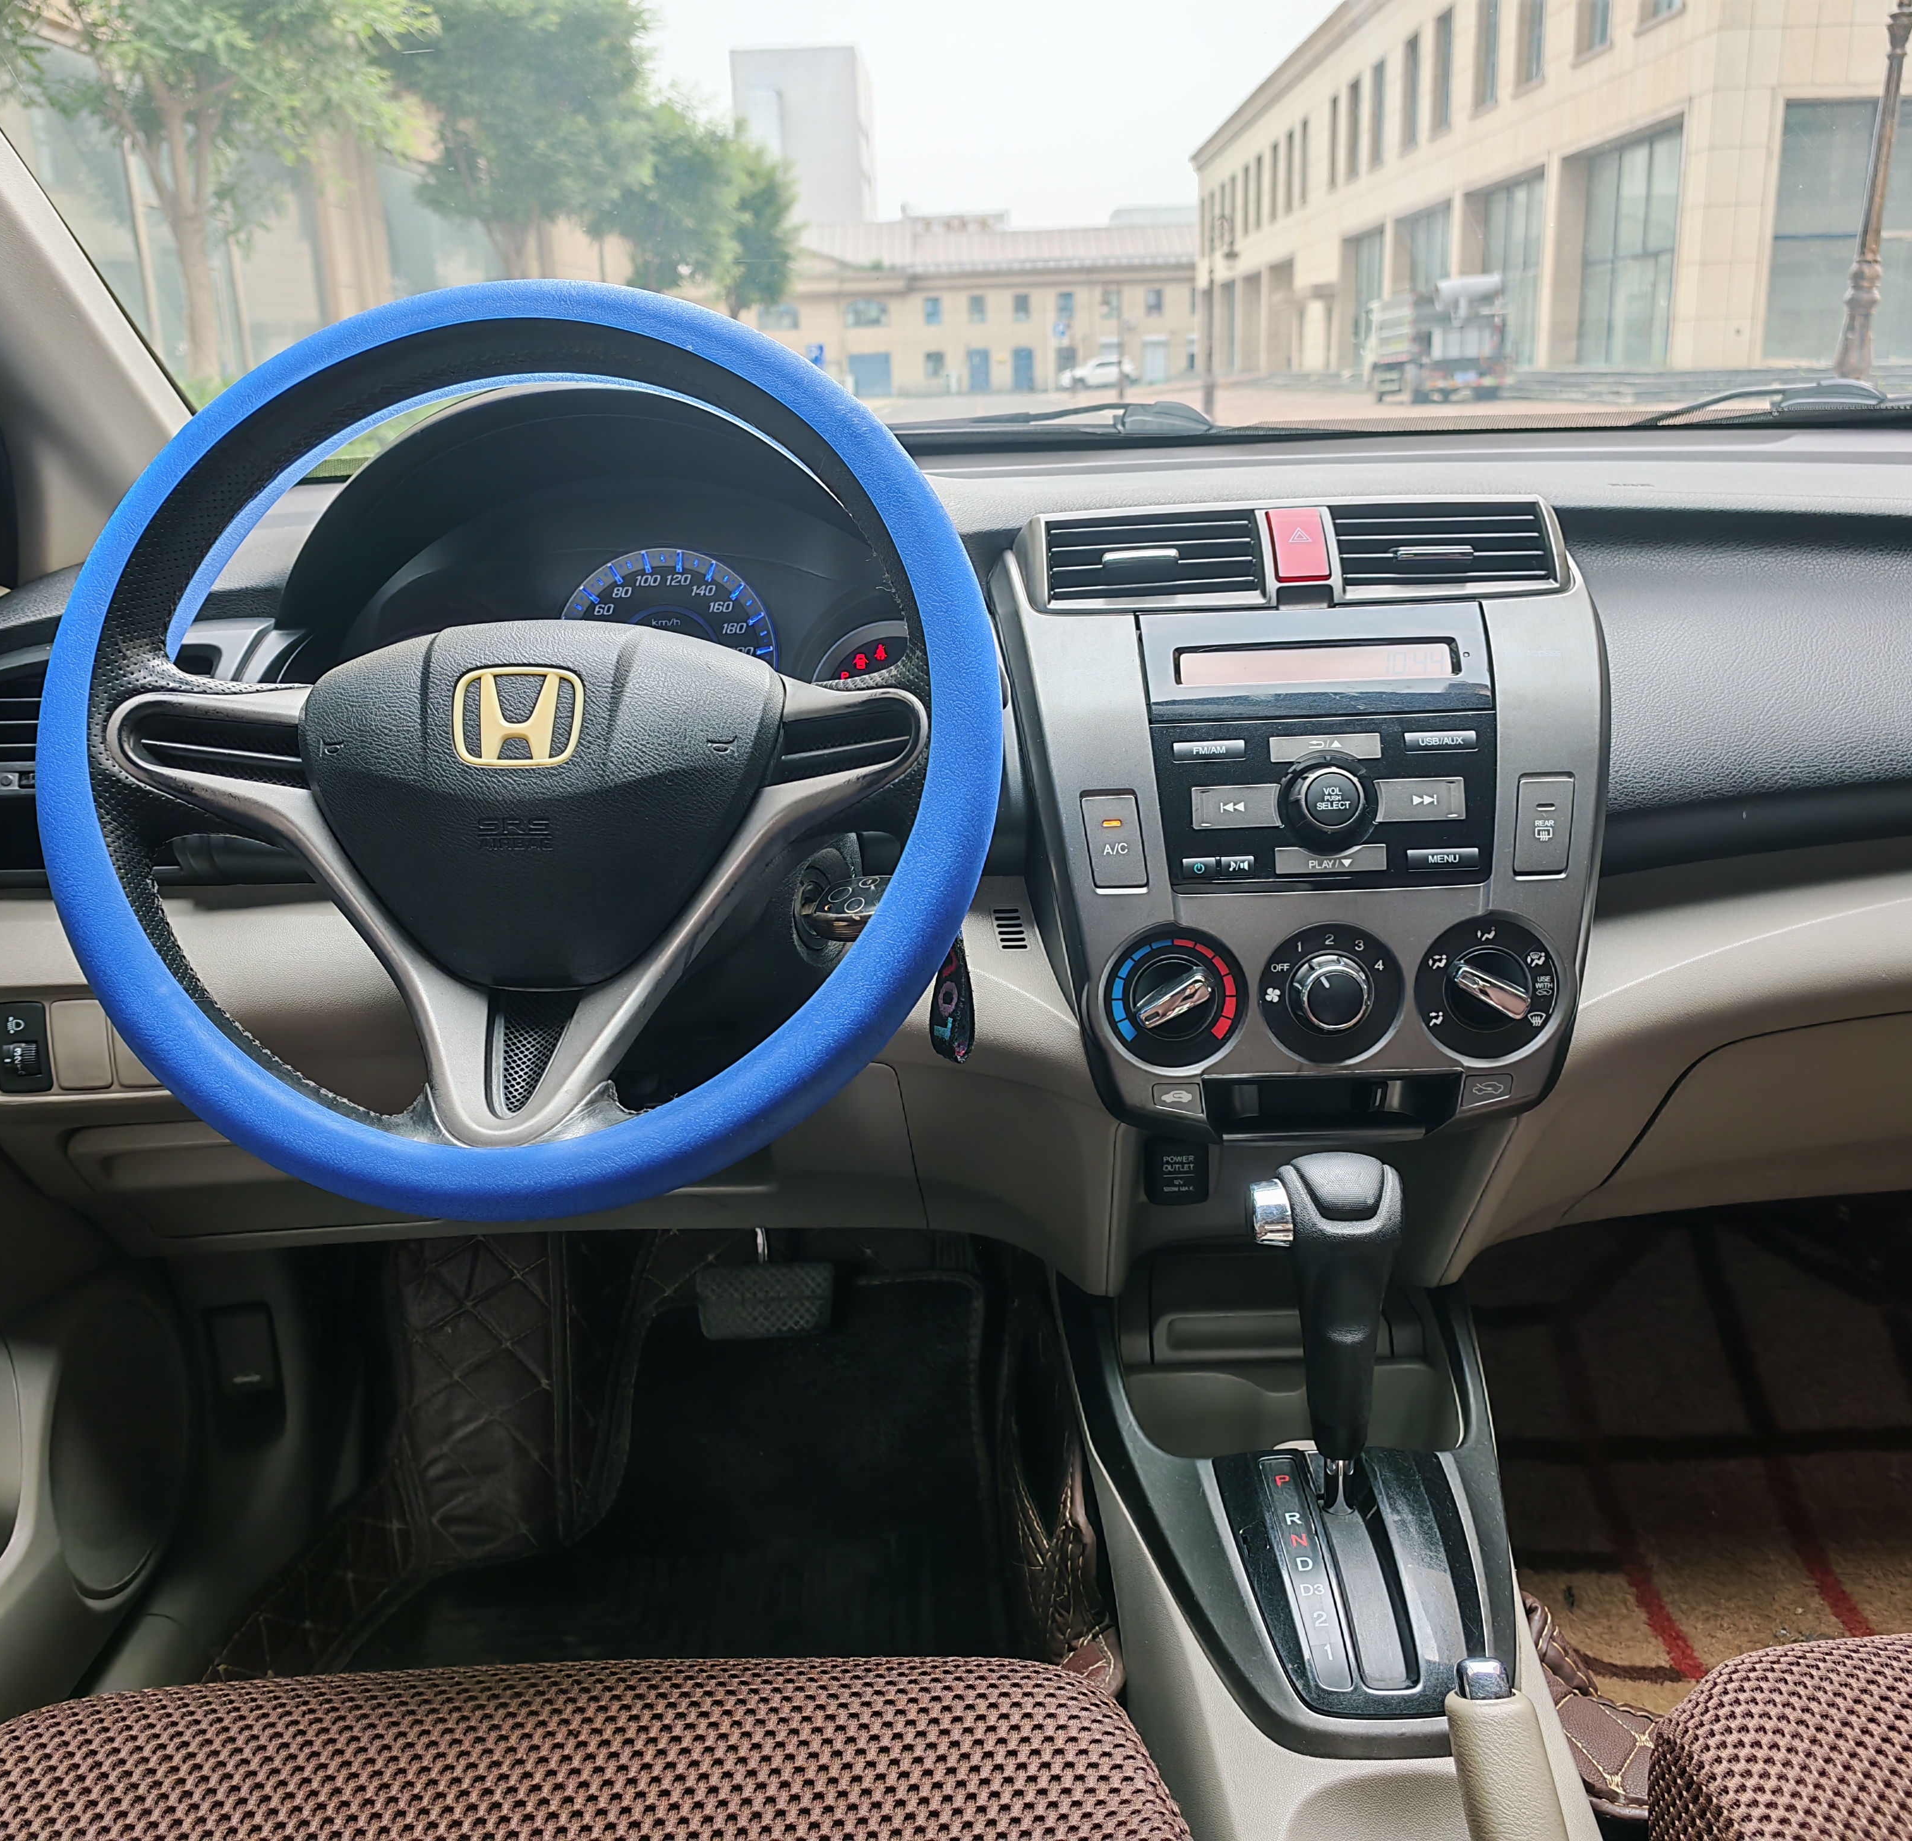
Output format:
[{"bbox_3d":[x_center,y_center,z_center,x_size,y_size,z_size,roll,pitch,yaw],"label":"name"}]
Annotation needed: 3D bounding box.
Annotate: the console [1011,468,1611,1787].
[{"bbox_3d":[0.185,0.063,0.806,0.305,0.500,0.370,-2,18,0],"label":"console"}]

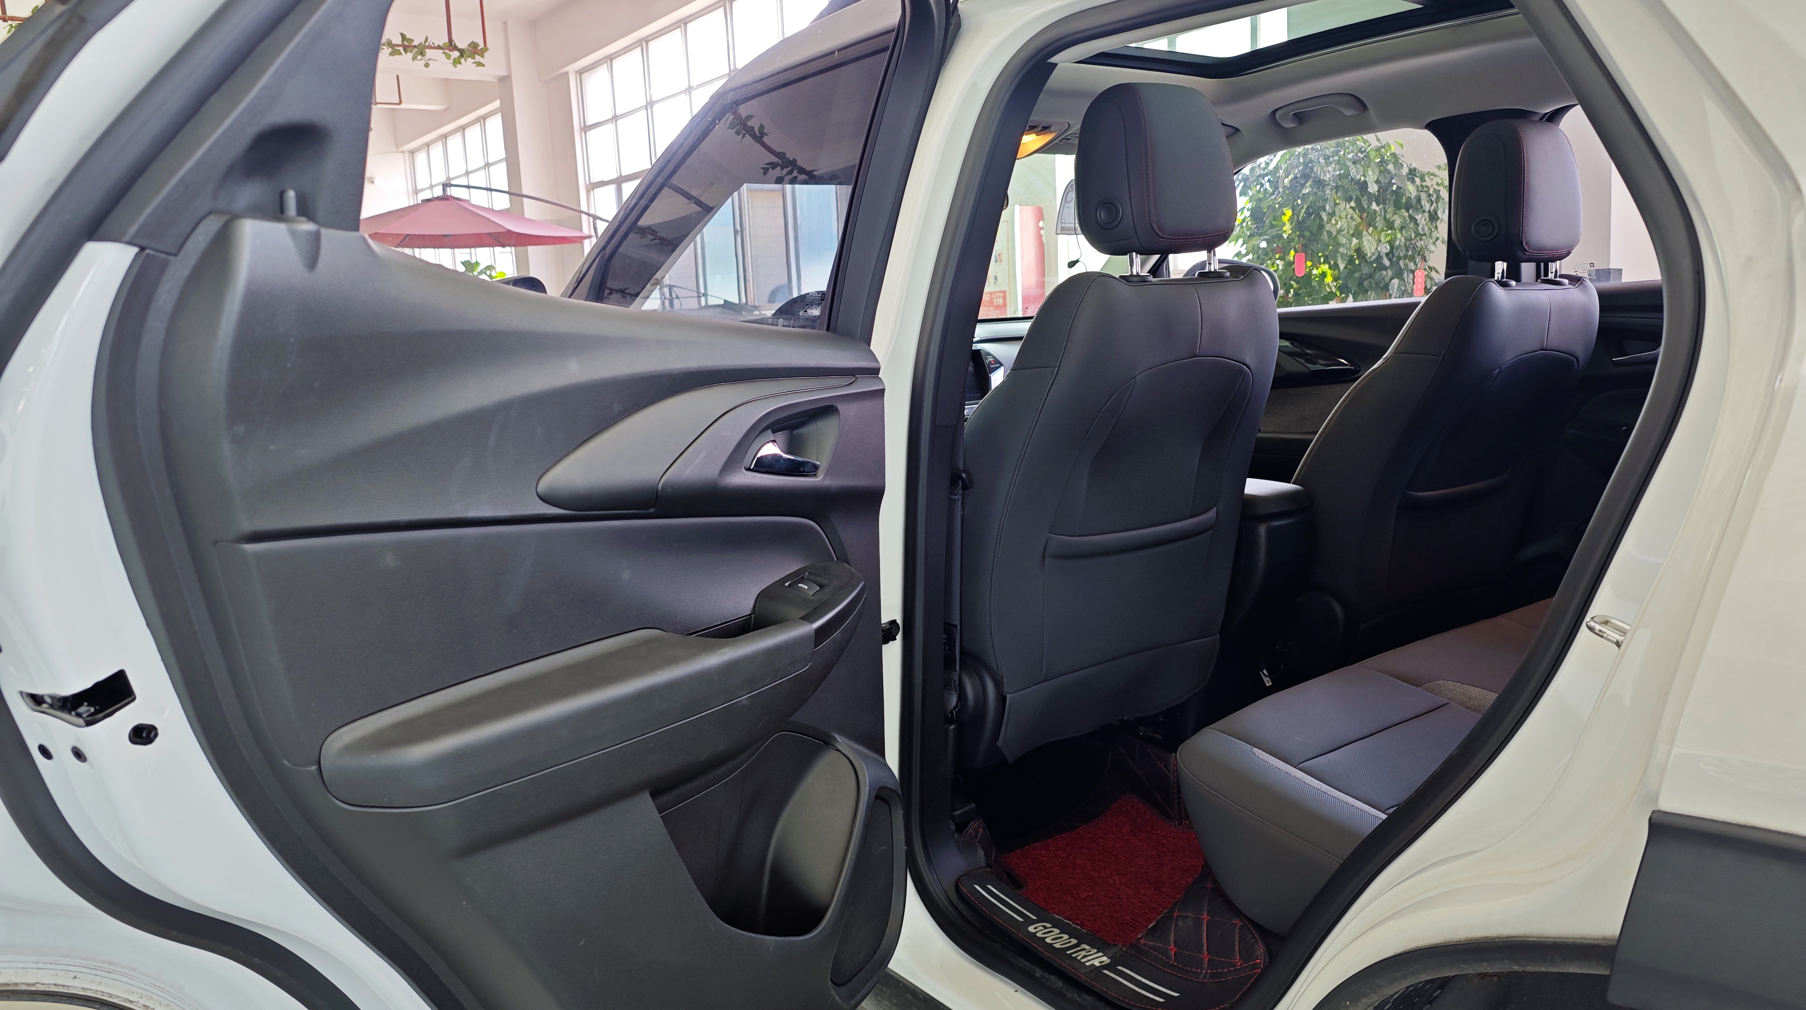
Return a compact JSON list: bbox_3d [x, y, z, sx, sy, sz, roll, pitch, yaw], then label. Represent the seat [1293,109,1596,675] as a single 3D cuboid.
[{"bbox_3d":[0.754,-0.111,2.190,0.530,1.000,0.800,-8,8,-35],"label":"seat"}]

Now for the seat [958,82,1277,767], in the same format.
[{"bbox_3d":[0.154,-0.036,1.832,0.530,1.020,0.780,-8,8,-35],"label":"seat"}]

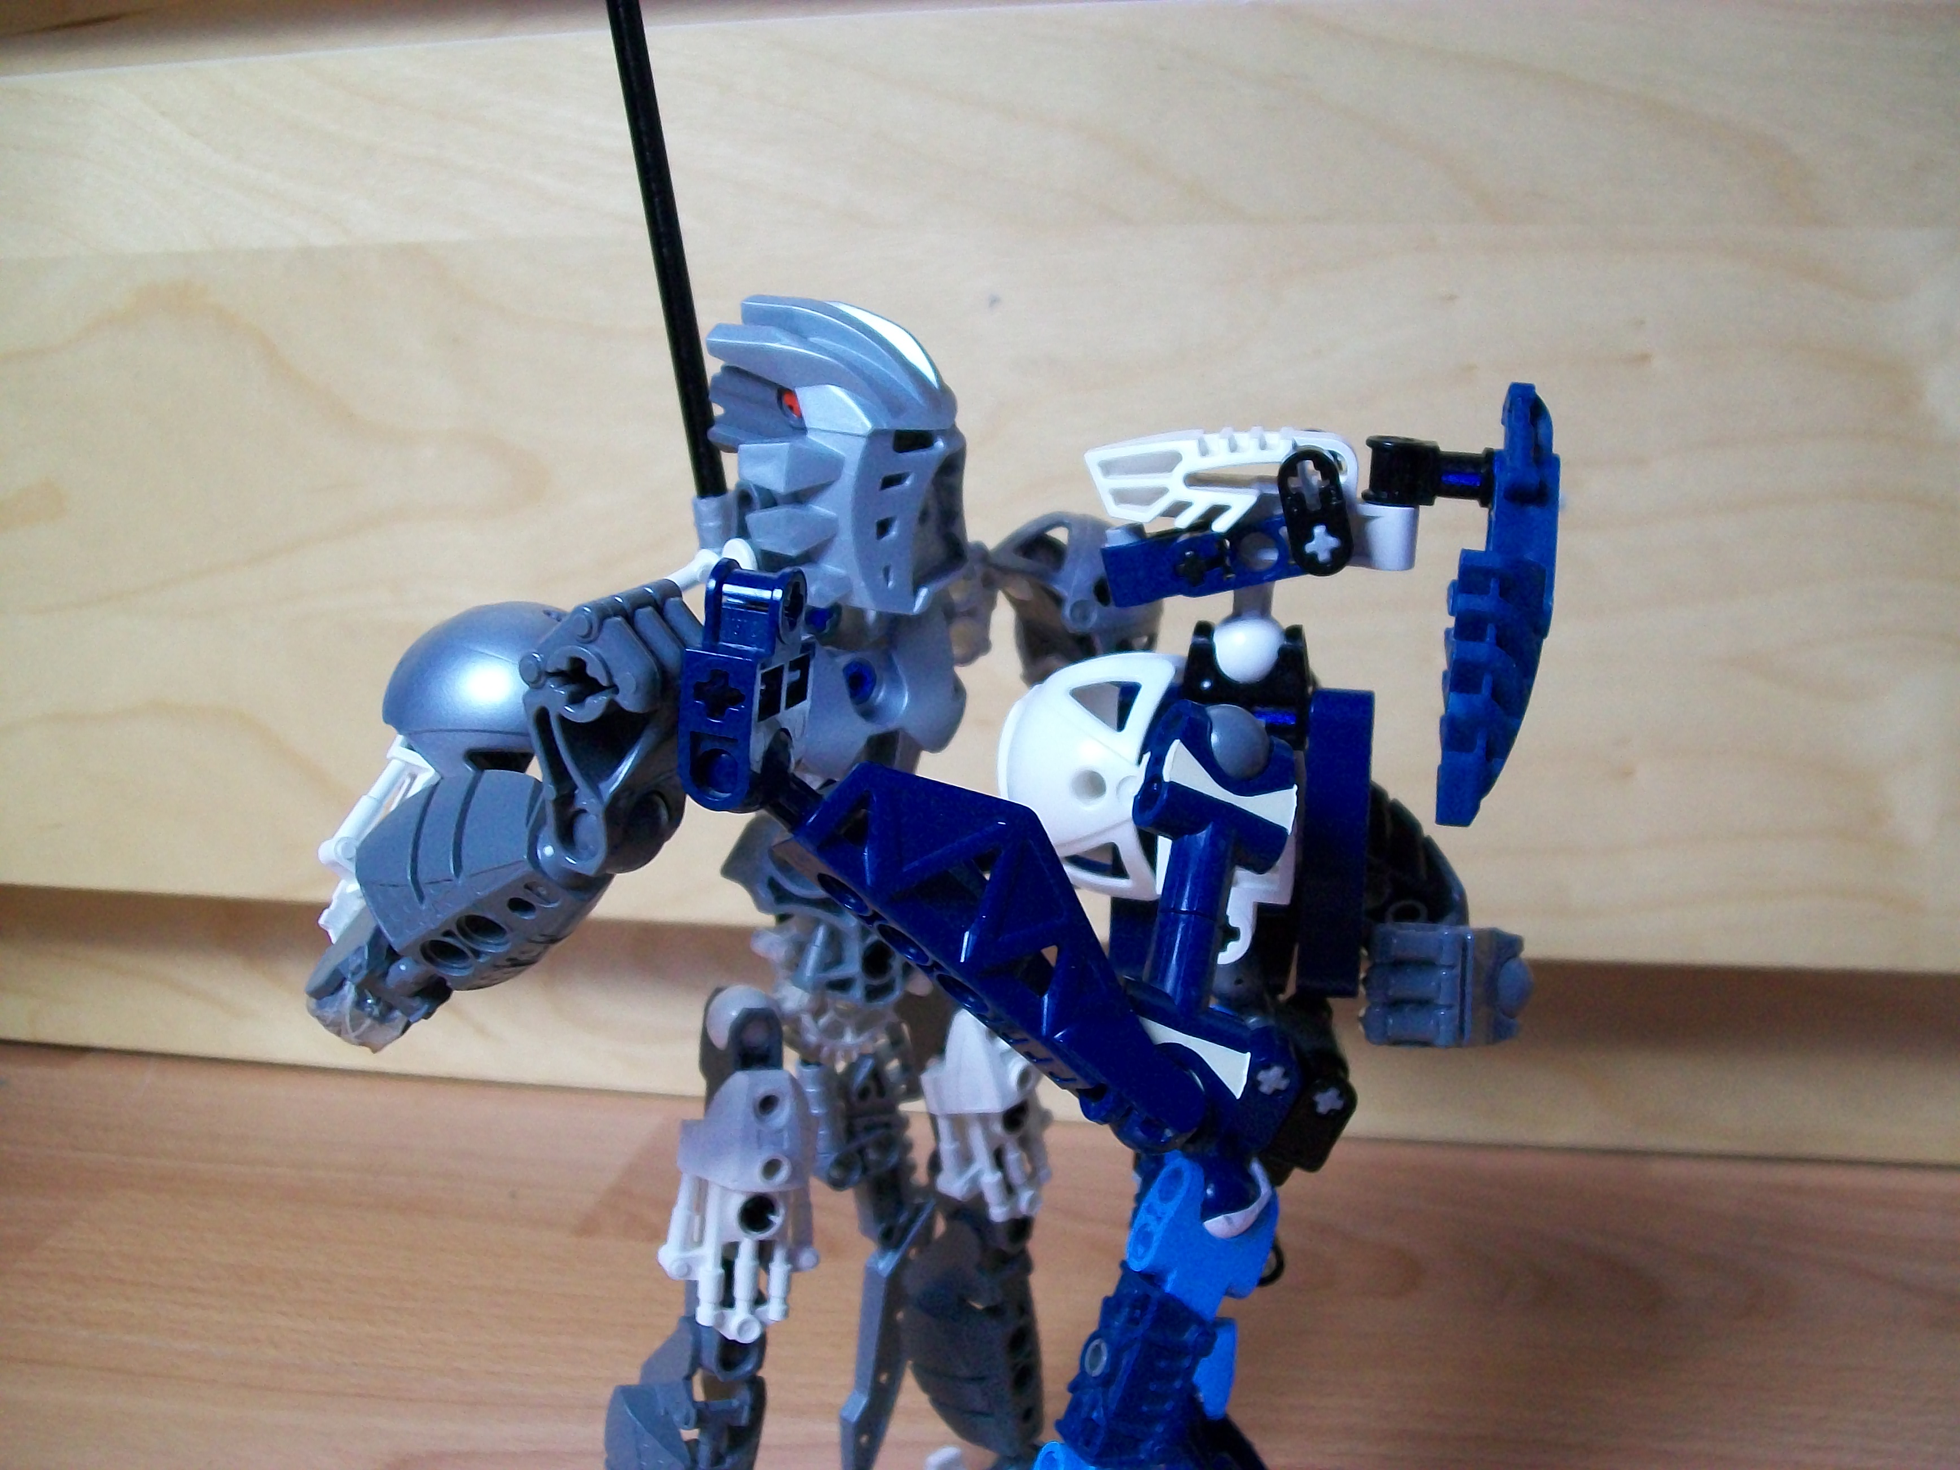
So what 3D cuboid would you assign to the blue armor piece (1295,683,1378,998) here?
[{"bbox_3d":[0.045,0.014,0.260,0.008,0.040,0.008,3,8,10],"label":"blue armor piece"}]

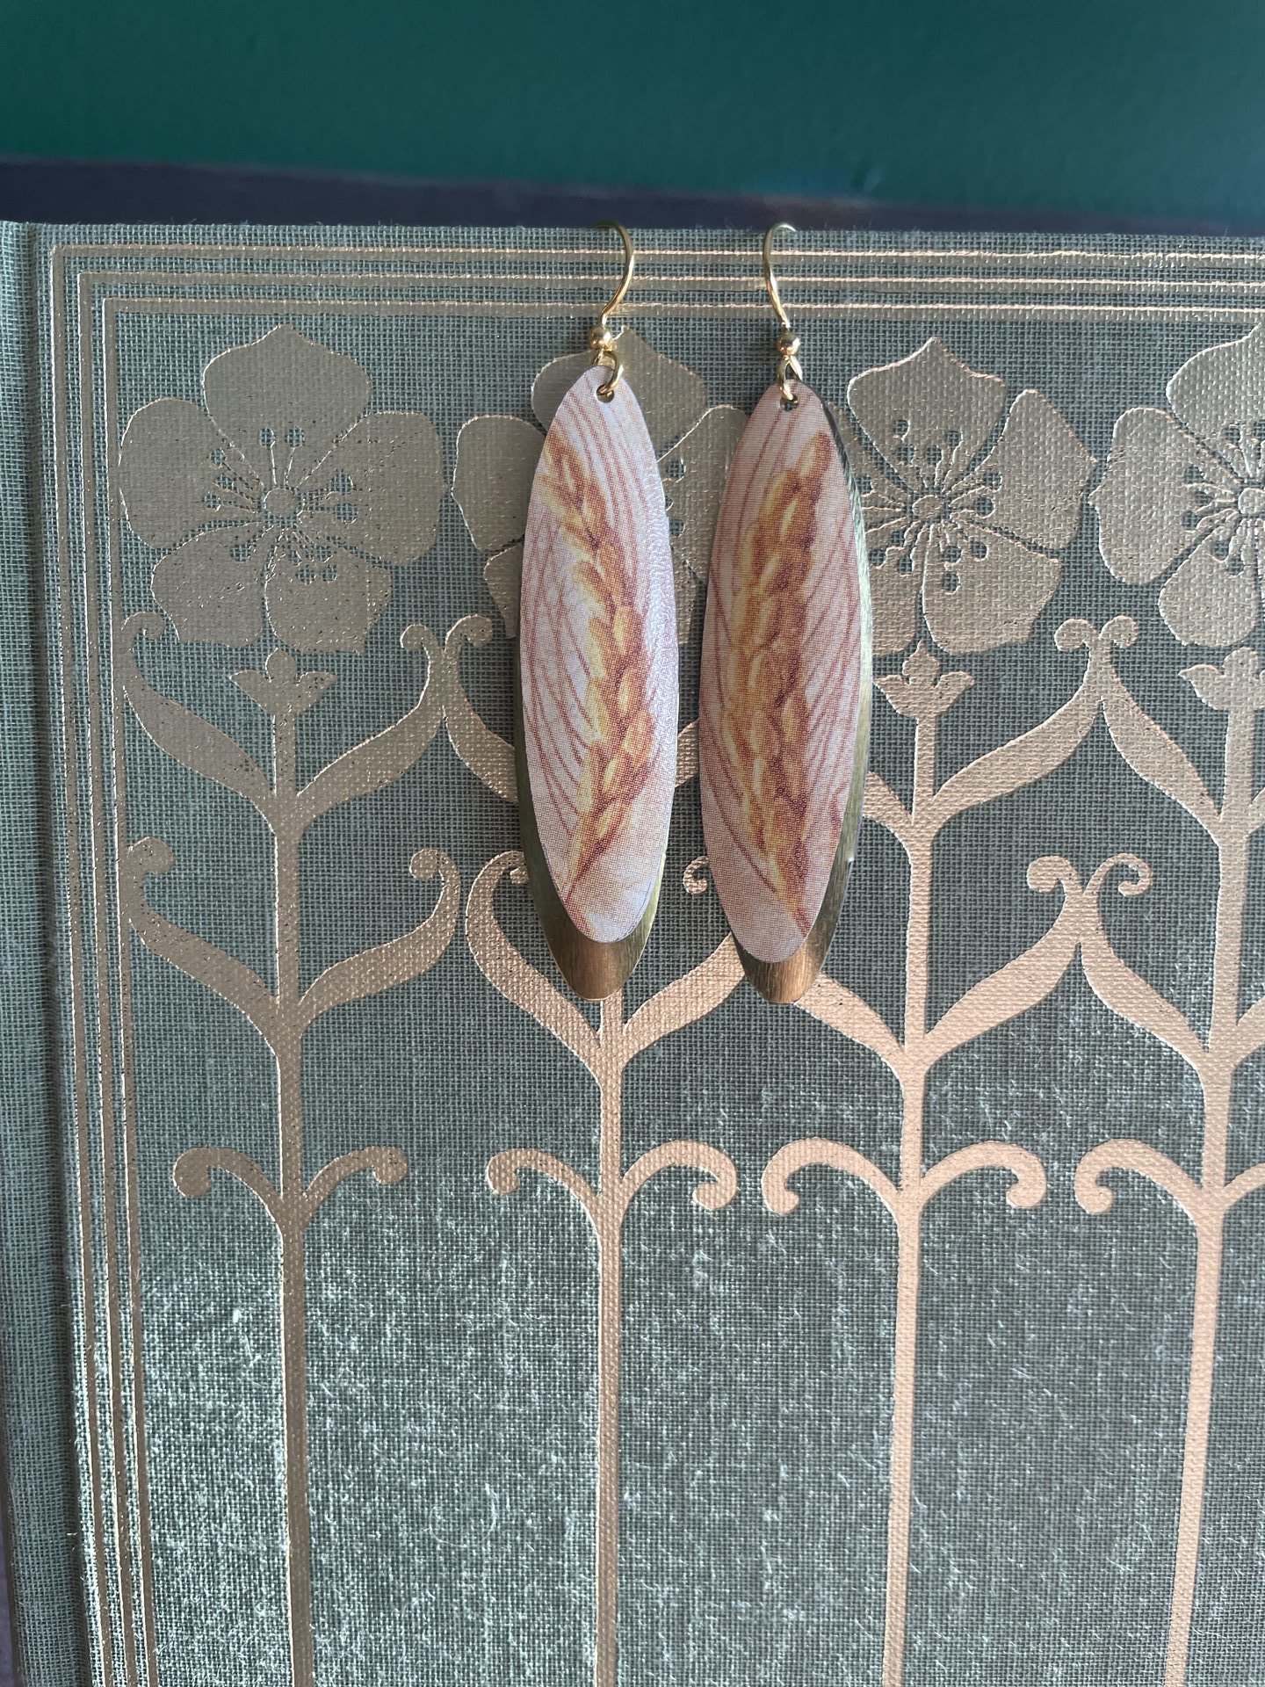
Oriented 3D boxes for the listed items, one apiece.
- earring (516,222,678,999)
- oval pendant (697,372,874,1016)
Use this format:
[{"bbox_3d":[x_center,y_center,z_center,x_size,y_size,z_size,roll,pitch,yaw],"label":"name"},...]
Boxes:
[{"bbox_3d":[-0.004,-0.024,0.139,0.018,0.083,0.009,-1,8,-8],"label":"earring"},{"bbox_3d":[0.017,-0.015,0.138,0.019,0.067,0.004,2,8,8],"label":"oval pendant"}]

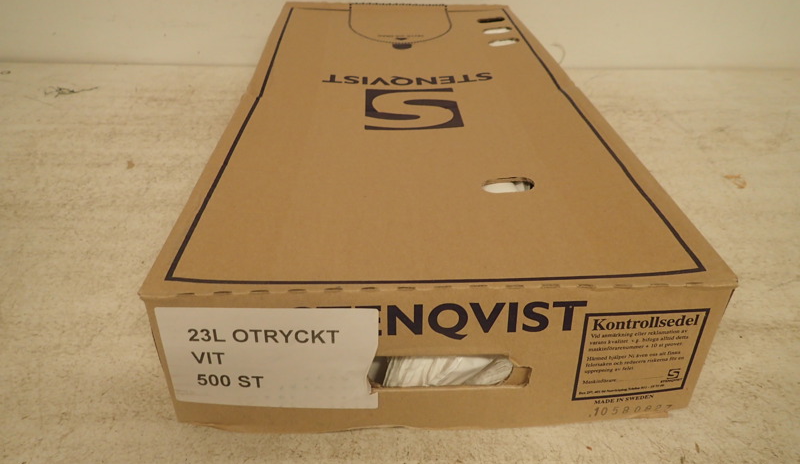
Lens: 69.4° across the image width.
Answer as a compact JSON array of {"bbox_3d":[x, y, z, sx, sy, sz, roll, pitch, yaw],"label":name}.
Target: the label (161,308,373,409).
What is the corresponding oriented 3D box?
[{"bbox_3d":[-0.074,0.074,0.336,0.123,0.076,0.002,1,31,-1],"label":"label"}]

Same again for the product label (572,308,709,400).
[{"bbox_3d":[0.142,0.074,0.346,0.072,0.067,0.002,-3,31,-2],"label":"product label"}]

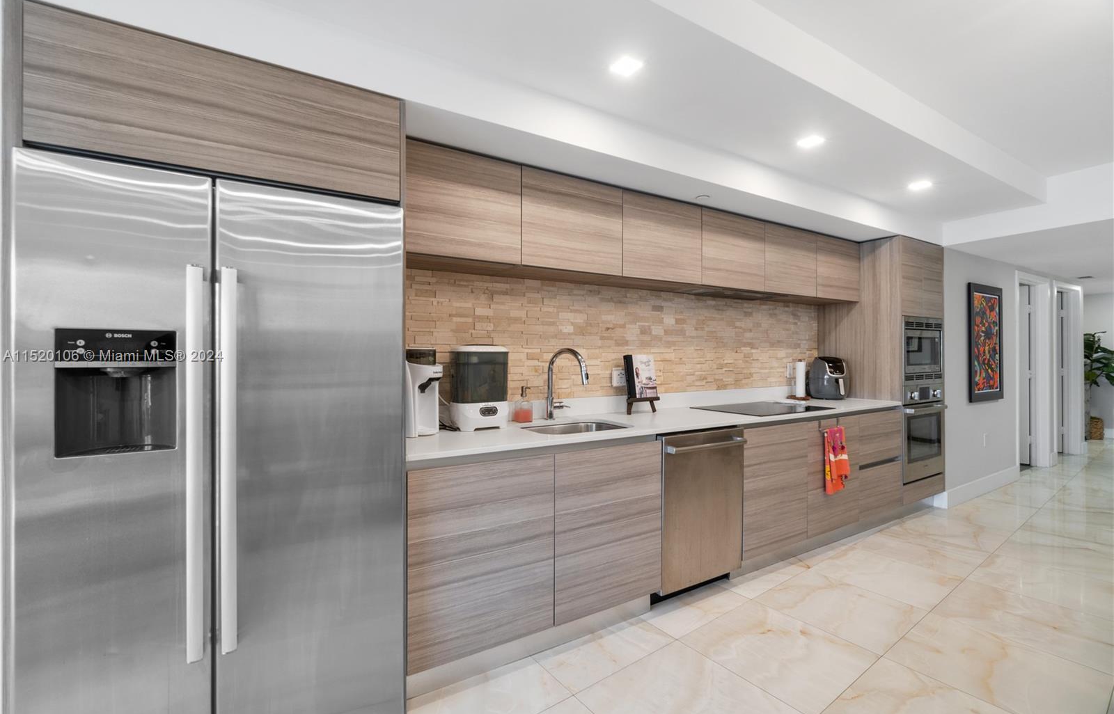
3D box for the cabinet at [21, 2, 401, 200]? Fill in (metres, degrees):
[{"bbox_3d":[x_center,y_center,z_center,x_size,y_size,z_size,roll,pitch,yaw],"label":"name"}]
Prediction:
[{"bbox_3d":[-1.133,-0.740,1.712,0.940,0.365,0.650,0,0,-30],"label":"cabinet"}]

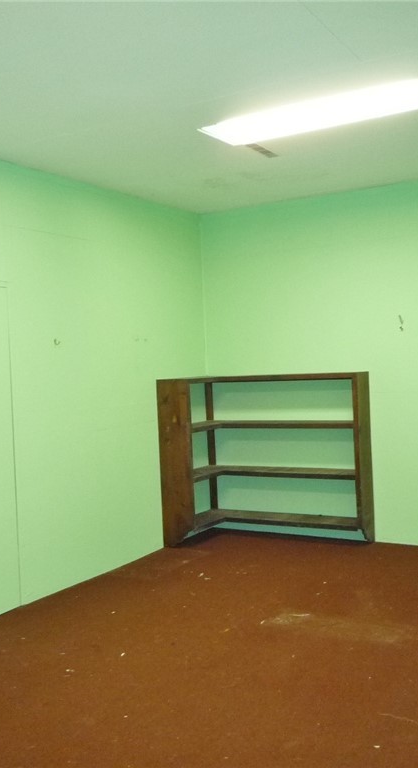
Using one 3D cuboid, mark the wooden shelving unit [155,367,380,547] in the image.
[{"bbox_3d":[0.463,0.626,6.053,1.532,1.382,0.798,-1,2,31],"label":"wooden shelving unit"}]

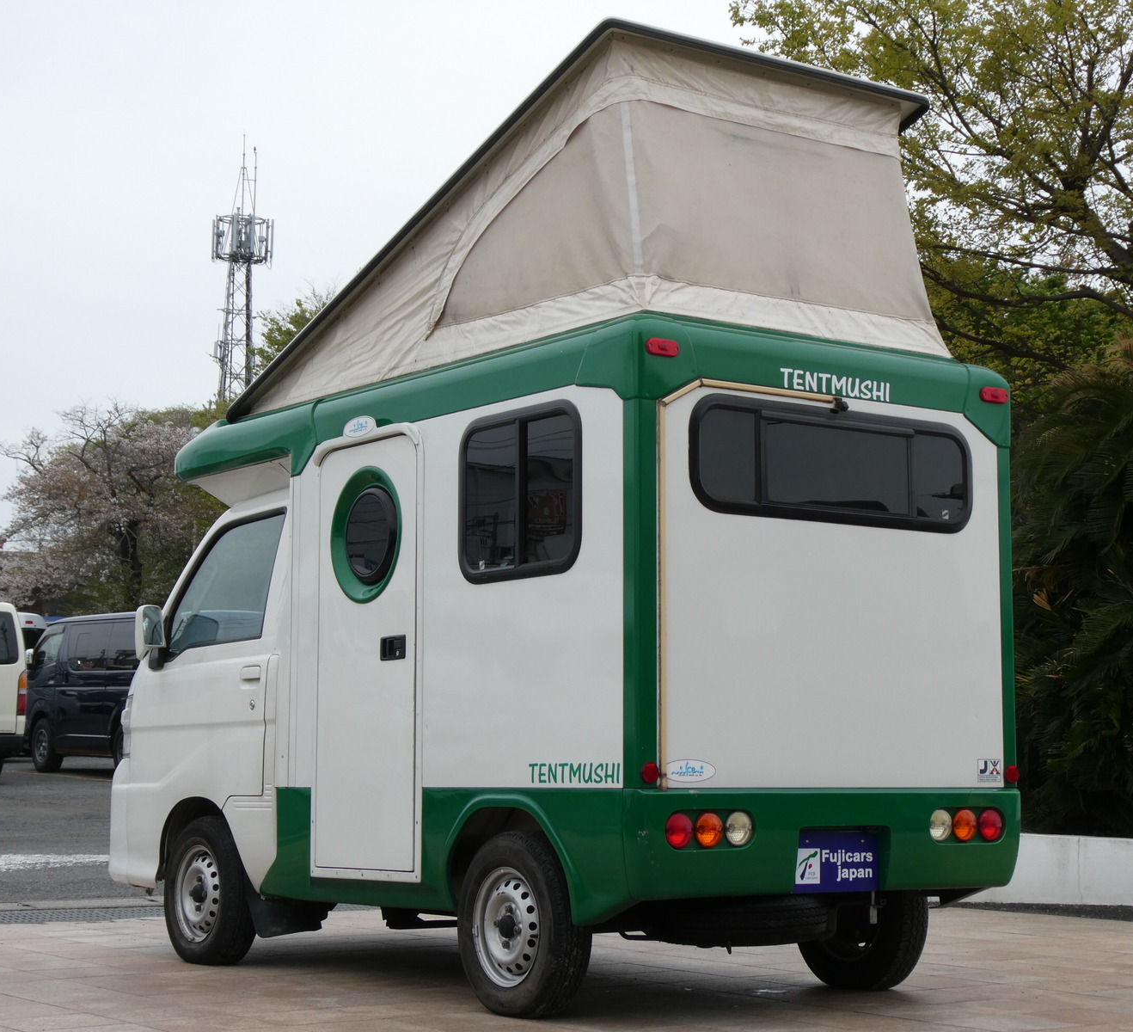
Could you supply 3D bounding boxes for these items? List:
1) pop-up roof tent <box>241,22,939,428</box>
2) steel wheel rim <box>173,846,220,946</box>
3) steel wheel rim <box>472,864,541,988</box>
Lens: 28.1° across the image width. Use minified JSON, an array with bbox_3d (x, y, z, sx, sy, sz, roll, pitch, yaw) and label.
[{"bbox_3d":[-0.001,-0.835,7.632,1.290,0.860,2.370,5,-8,-36],"label":"pop-up roof tent"},{"bbox_3d":[-1.246,1.329,7.980,0.125,0.340,0.340,5,-8,-36],"label":"steel wheel rim"},{"bbox_3d":[-0.121,1.171,6.455,0.125,0.340,0.340,5,-8,-36],"label":"steel wheel rim"}]

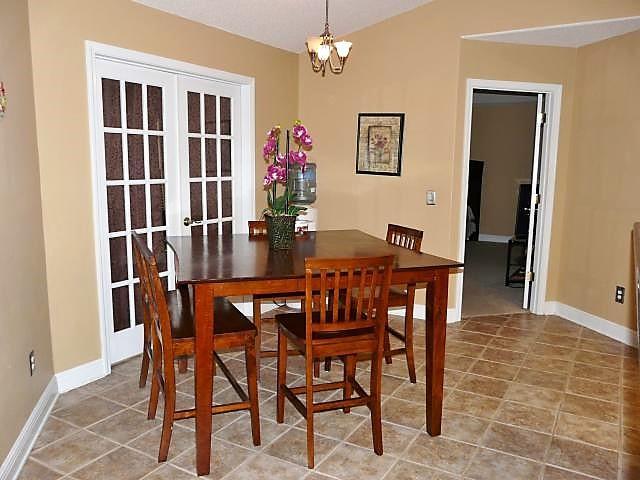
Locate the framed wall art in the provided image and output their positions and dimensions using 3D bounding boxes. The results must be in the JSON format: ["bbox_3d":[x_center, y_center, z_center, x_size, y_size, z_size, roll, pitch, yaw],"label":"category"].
[{"bbox_3d":[0.548,-0.876,4.755,0.455,0.555,0.025,5,9,30],"label":"framed wall art"}]

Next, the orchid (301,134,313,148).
[{"bbox_3d":[-0.077,-0.565,2.970,0.075,0.085,0.050,-3,9,-21],"label":"orchid"}]

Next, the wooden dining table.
[{"bbox_3d":[-0.155,0.501,3.060,1.357,0.914,1.405,-2,8,-18],"label":"wooden dining table"}]

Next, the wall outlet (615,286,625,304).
[{"bbox_3d":[2.440,0.451,4.210,0.010,0.122,0.077,-2,8,-15],"label":"wall outlet"}]

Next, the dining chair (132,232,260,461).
[{"bbox_3d":[-0.719,0.488,2.865,0.505,0.985,0.990,-3,9,-24],"label":"dining chair"}]

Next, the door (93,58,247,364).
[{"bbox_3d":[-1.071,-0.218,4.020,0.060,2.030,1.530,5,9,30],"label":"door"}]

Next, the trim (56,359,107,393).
[{"bbox_3d":[-1.512,0.857,3.270,0.018,0.127,0.325,5,9,30],"label":"trim"}]

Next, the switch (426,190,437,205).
[{"bbox_3d":[0.988,-0.375,4.583,0.080,0.122,0.012,5,9,30],"label":"switch"}]

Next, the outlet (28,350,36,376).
[{"bbox_3d":[-1.488,0.639,2.688,0.010,0.120,0.078,-2,8,-15],"label":"outlet"}]

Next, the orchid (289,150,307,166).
[{"bbox_3d":[-0.129,-0.468,2.970,0.100,0.095,0.060,-2,8,-18],"label":"orchid"}]

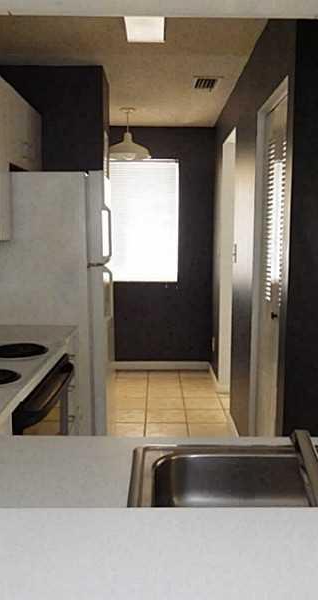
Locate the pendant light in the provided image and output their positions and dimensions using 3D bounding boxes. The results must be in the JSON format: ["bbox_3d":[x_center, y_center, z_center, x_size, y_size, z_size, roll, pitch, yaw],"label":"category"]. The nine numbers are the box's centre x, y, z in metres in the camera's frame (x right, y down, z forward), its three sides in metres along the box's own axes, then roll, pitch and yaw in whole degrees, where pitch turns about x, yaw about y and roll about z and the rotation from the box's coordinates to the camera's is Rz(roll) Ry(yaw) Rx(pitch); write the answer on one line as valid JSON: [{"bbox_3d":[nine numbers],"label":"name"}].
[{"bbox_3d":[-0.264,-1.407,4.270,0.390,0.390,0.390,0,7,0],"label":"pendant light"}]

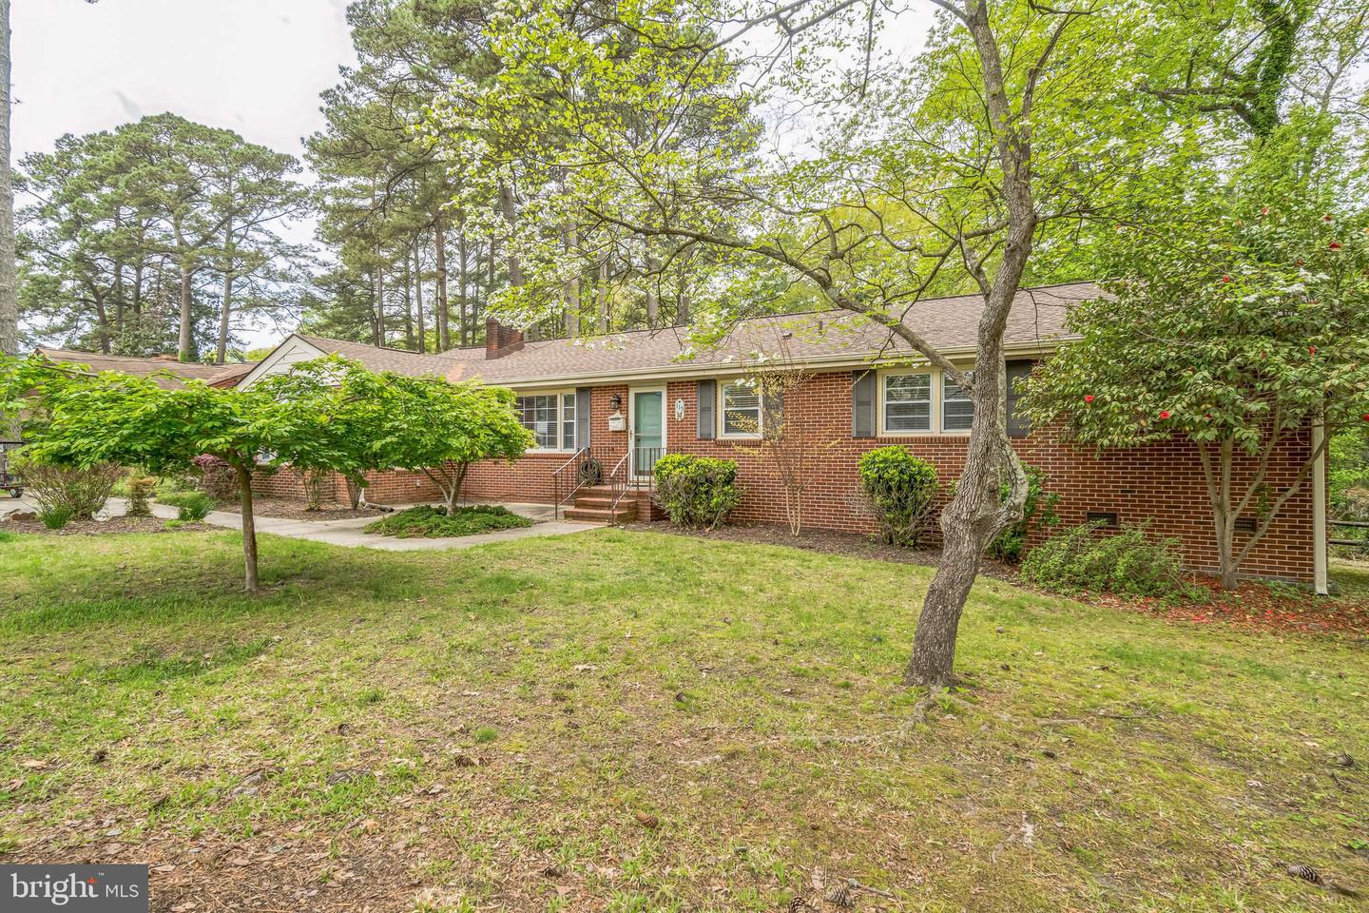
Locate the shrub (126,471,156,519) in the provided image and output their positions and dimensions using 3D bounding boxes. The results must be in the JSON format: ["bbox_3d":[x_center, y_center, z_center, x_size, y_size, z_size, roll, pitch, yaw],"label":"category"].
[{"bbox_3d":[-9.490,0.660,10.620,0.470,0.810,0.460,0,0,-42],"label":"shrub"}]

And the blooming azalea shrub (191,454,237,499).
[{"bbox_3d":[-10.350,0.430,13.500,1.050,1.060,1.000,0,0,-37],"label":"blooming azalea shrub"}]

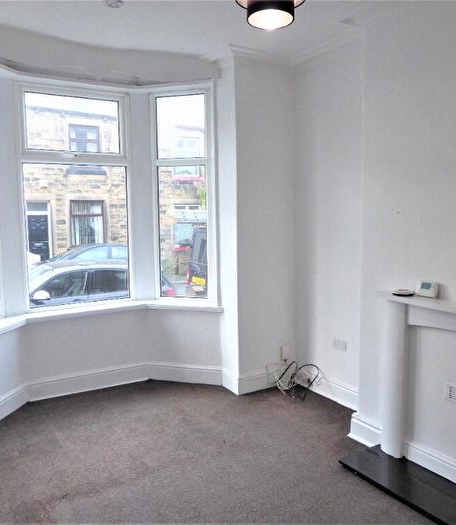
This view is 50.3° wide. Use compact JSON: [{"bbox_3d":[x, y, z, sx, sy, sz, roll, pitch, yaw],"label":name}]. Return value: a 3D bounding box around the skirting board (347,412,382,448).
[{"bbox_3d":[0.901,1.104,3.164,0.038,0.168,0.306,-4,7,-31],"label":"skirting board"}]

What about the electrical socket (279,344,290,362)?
[{"bbox_3d":[0.498,0.802,4.275,0.093,0.148,0.042,-4,7,-31],"label":"electrical socket"}]

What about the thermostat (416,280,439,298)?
[{"bbox_3d":[1.084,0.146,2.633,0.032,0.088,0.104,10,0,-32],"label":"thermostat"}]

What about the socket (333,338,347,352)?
[{"bbox_3d":[0.885,0.657,3.845,0.014,0.086,0.146,-4,7,-31],"label":"socket"}]

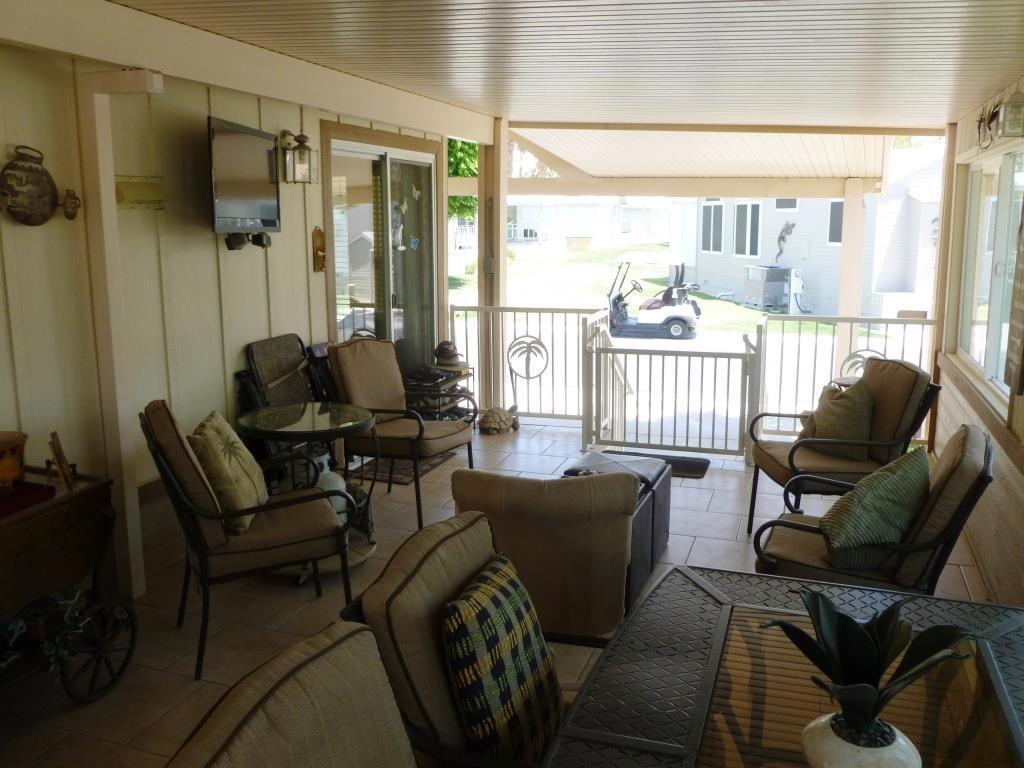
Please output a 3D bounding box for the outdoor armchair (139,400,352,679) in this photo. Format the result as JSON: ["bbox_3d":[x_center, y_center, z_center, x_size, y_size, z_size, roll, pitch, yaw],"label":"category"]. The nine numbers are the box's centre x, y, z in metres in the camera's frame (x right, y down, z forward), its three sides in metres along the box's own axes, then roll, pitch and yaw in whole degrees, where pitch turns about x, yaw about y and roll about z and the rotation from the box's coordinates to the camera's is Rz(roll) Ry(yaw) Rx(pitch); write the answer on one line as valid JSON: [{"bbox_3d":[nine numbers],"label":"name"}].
[{"bbox_3d":[-0.997,0.498,3.126,0.729,0.992,0.605,-5,12,-26],"label":"outdoor armchair"}]

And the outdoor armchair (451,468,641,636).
[{"bbox_3d":[0.175,0.618,3.266,0.628,0.705,0.620,2,11,10],"label":"outdoor armchair"}]

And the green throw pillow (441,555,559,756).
[{"bbox_3d":[-0.028,0.611,1.909,0.140,0.364,0.326,-15,2,31],"label":"green throw pillow"}]

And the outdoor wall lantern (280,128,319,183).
[{"bbox_3d":[-1.180,-1.272,4.683,0.209,0.305,0.186,4,11,21],"label":"outdoor wall lantern"}]

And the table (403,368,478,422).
[{"bbox_3d":[-0.557,0.158,6.382,0.333,0.488,0.620,4,11,21],"label":"table"}]

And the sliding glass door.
[{"bbox_3d":[-0.863,-0.613,5.964,0.101,2.077,1.488,4,11,21],"label":"sliding glass door"}]

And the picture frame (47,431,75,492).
[{"bbox_3d":[-1.534,0.263,2.814,0.046,0.198,0.155,-17,16,-21],"label":"picture frame"}]

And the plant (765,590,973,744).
[{"bbox_3d":[0.509,0.398,1.182,0.302,0.217,0.256,0,10,0],"label":"plant"}]

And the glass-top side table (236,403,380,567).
[{"bbox_3d":[-0.955,0.477,3.842,0.659,0.682,0.659,0,10,0],"label":"glass-top side table"}]

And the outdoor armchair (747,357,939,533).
[{"bbox_3d":[1.548,0.366,3.948,0.705,0.953,0.605,0,10,-1],"label":"outdoor armchair"}]

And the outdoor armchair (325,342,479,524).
[{"bbox_3d":[-0.633,0.223,4.648,0.729,0.984,0.605,5,12,26],"label":"outdoor armchair"}]

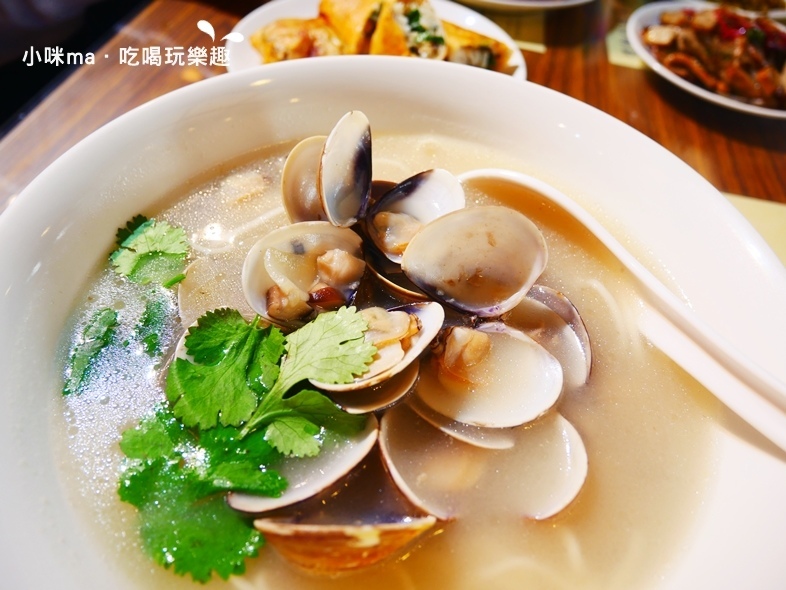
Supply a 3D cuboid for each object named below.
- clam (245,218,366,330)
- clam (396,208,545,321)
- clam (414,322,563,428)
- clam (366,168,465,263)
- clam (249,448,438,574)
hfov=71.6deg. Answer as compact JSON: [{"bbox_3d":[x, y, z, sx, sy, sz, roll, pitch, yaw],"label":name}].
[{"bbox_3d":[-0.029,-0.004,0.180,0.039,0.016,0.044,-6,50,-10],"label":"clam"},{"bbox_3d":[0.025,-0.008,0.173,0.046,0.014,0.038,-2,69,-3],"label":"clam"},{"bbox_3d":[0.028,0.028,0.168,0.045,0.015,0.037,14,50,8],"label":"clam"},{"bbox_3d":[0.008,-0.025,0.197,0.035,0.016,0.041,25,67,3],"label":"clam"},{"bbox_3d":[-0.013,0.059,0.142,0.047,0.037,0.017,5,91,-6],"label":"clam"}]

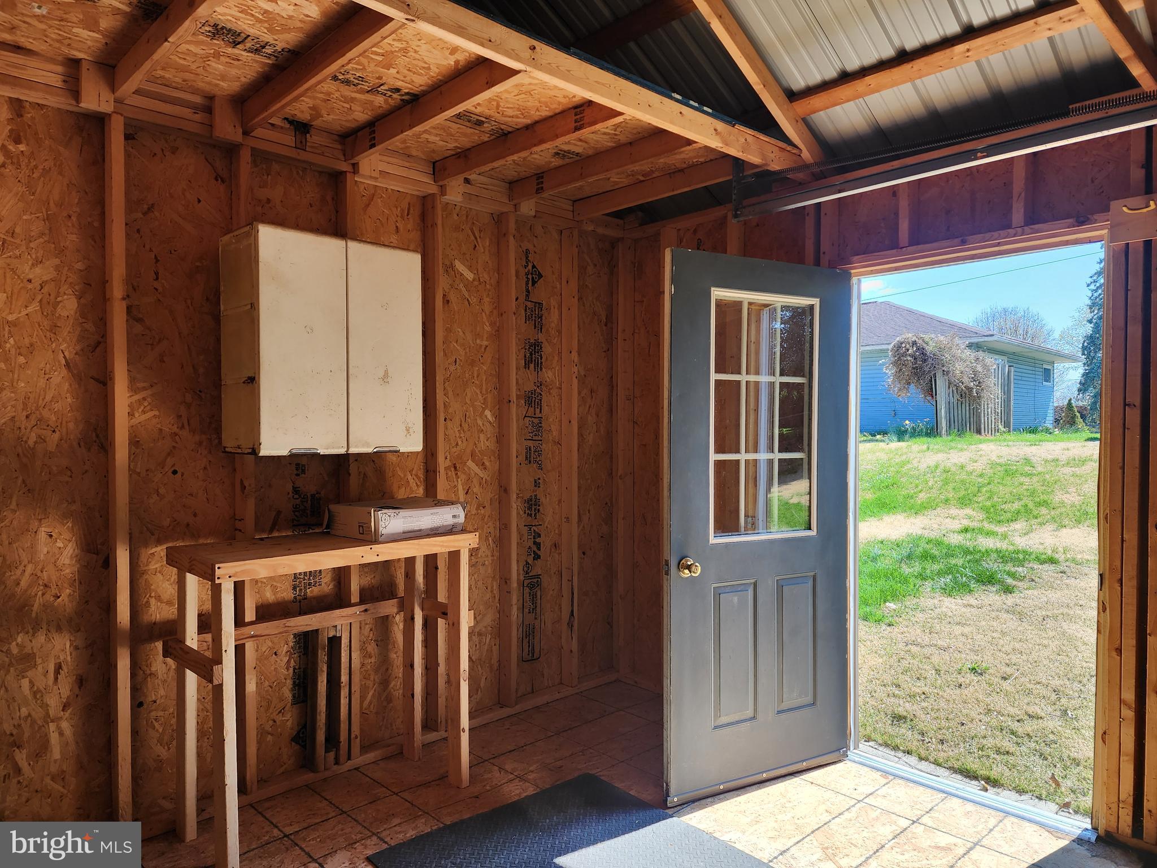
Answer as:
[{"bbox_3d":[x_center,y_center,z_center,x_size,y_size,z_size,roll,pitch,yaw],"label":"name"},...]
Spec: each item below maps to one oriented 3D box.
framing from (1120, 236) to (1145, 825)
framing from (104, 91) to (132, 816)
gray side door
[{"bbox_3d":[1.871,0.276,2.584,0.089,2.120,0.038,-1,1,-45],"label":"framing"},{"bbox_3d":[-1.506,0.145,2.513,0.038,2.344,0.089,-1,1,-45],"label":"framing"},{"bbox_3d":[0.712,0.341,2.988,0.875,2.020,0.044,-1,1,-26],"label":"gray side door"}]

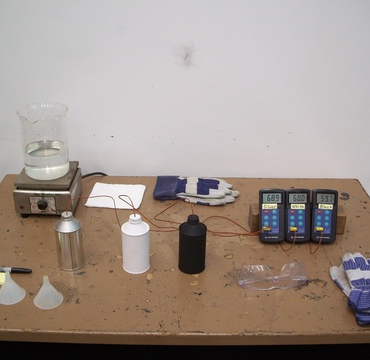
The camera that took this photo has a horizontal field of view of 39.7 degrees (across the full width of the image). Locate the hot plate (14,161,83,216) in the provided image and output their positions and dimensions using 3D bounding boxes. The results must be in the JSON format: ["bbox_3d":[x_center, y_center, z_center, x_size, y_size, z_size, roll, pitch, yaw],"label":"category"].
[{"bbox_3d":[-0.402,0.037,1.523,0.162,0.117,0.169,1,26,-1],"label":"hot plate"}]

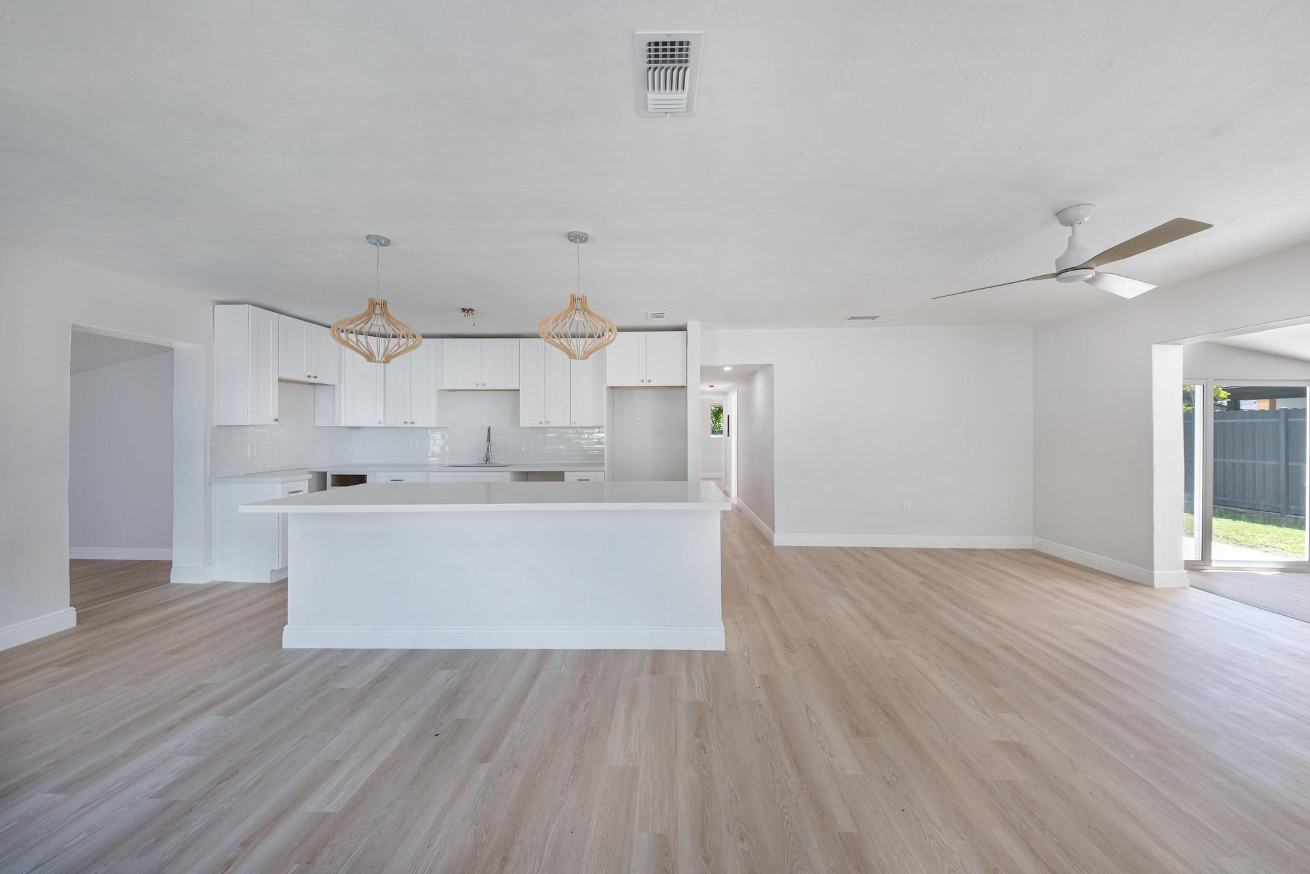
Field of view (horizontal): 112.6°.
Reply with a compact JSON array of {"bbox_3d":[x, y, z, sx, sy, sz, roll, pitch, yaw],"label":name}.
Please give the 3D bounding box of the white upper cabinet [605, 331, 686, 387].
[{"bbox_3d":[-0.086,-0.889,5.261,0.920,0.616,0.605,0,0,2],"label":"white upper cabinet"}]

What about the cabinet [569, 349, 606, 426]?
[{"bbox_3d":[-0.787,-0.662,5.424,0.454,1.067,0.325,0,0,2],"label":"cabinet"}]

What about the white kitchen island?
[{"bbox_3d":[-0.905,0.818,2.890,2.660,0.914,1.040,0,0,1],"label":"white kitchen island"}]

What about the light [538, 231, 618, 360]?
[{"bbox_3d":[-0.468,-0.854,2.664,0.466,0.742,0.466,0,0,2],"label":"light"}]

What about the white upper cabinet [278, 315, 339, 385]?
[{"bbox_3d":[-3.737,-0.869,4.554,0.317,0.613,0.758,0,0,2],"label":"white upper cabinet"}]

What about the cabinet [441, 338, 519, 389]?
[{"bbox_3d":[-2.113,-0.885,5.465,0.940,0.612,0.330,0,0,0],"label":"cabinet"}]

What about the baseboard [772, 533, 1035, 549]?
[{"bbox_3d":[2.825,1.190,4.990,2.870,0.140,0.022,0,0,3],"label":"baseboard"}]

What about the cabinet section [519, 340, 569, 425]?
[{"bbox_3d":[-1.311,-0.650,5.405,0.610,1.067,0.320,0,0,1],"label":"cabinet section"}]

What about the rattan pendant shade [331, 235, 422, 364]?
[{"bbox_3d":[-1.698,-0.847,2.691,0.468,0.745,0.468,0,0,2],"label":"rattan pendant shade"}]

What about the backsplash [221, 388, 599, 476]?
[{"bbox_3d":[-2.270,-0.115,4.730,3.240,0.930,1.820,0,0,0],"label":"backsplash"}]

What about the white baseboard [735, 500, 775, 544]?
[{"bbox_3d":[1.445,1.181,6.450,0.022,0.140,2.830,0,0,2],"label":"white baseboard"}]

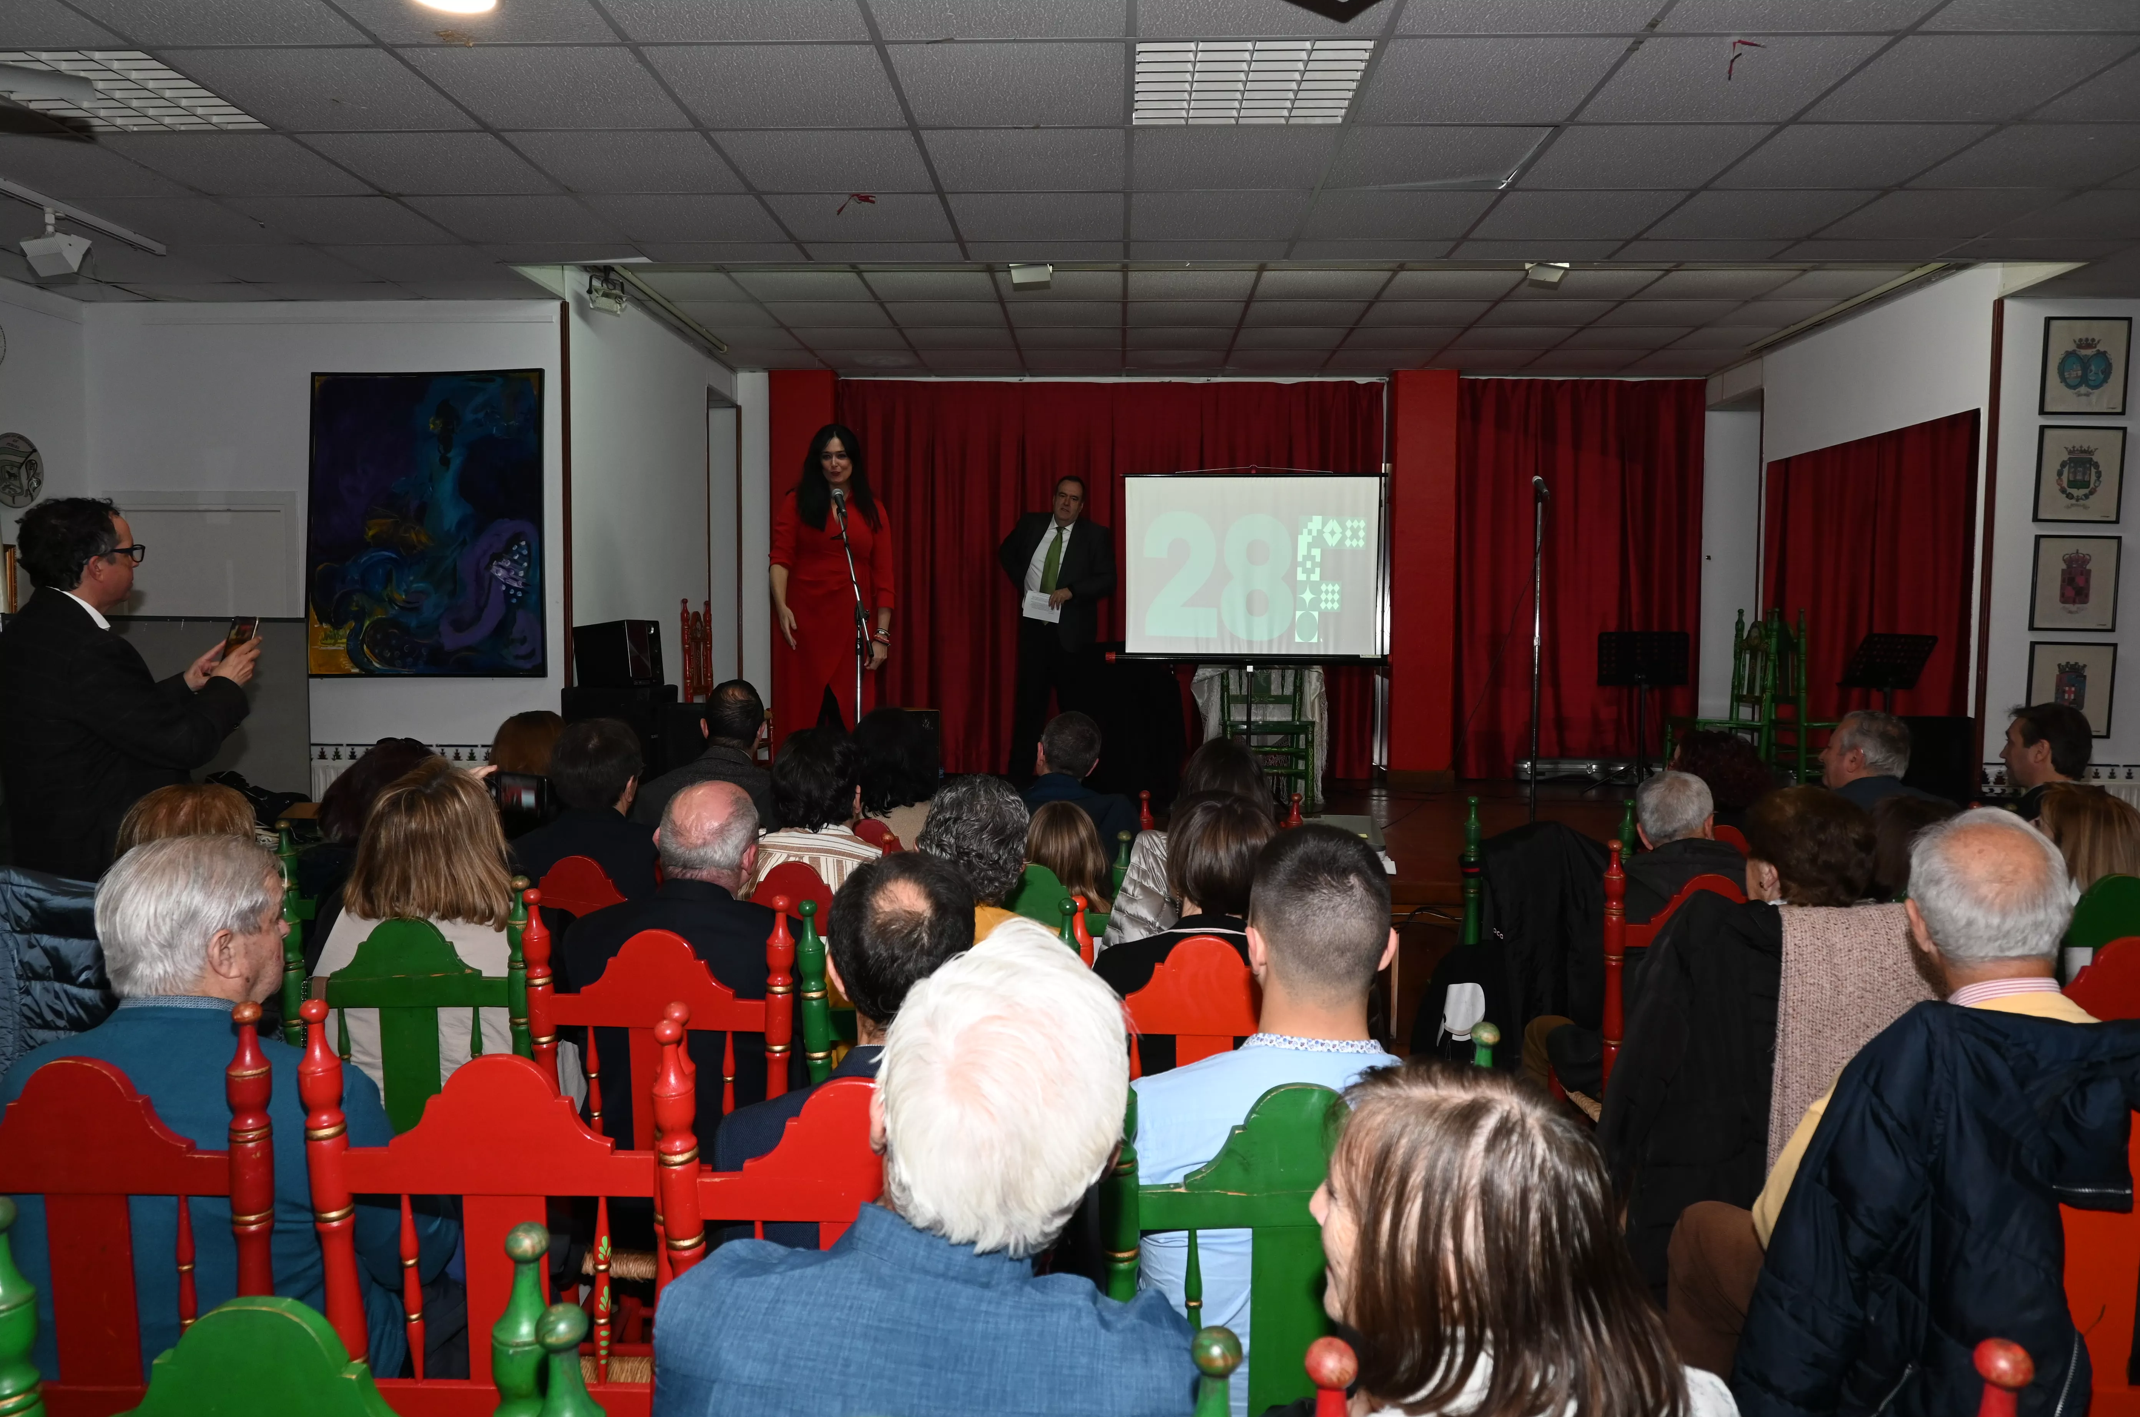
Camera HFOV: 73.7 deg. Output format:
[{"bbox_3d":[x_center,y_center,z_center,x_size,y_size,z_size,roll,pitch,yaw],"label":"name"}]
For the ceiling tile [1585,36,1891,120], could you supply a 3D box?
[{"bbox_3d":[1.656,-1.597,3.617,0.600,0.020,0.600,0,3,2],"label":"ceiling tile"}]

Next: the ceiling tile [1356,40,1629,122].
[{"bbox_3d":[1.055,-1.600,3.641,0.600,0.025,0.600,1,3,2],"label":"ceiling tile"}]

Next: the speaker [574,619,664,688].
[{"bbox_3d":[-1.862,-0.220,5.900,0.253,0.257,0.222,-4,2,17],"label":"speaker"}]

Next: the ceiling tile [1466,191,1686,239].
[{"bbox_3d":[1.699,-1.669,4.814,0.600,0.020,0.600,0,3,2],"label":"ceiling tile"}]

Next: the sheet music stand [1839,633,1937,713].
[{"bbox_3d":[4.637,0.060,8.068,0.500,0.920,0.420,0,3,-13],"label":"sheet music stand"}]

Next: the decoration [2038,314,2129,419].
[{"bbox_3d":[4.237,-1.428,5.966,0.355,0.397,0.025,1,3,2],"label":"decoration"}]

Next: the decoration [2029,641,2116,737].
[{"bbox_3d":[4.220,-0.075,6.009,0.355,0.405,0.025,0,3,2],"label":"decoration"}]

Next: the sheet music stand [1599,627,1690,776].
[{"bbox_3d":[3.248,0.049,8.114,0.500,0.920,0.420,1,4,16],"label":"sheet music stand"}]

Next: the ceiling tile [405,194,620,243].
[{"bbox_3d":[-1.901,-1.697,4.935,0.595,0.020,0.595,0,3,2],"label":"ceiling tile"}]

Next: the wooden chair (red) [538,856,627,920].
[{"bbox_3d":[-1.104,0.776,3.521,0.470,1.080,0.470,1,4,11],"label":"wooden chair (red)"}]

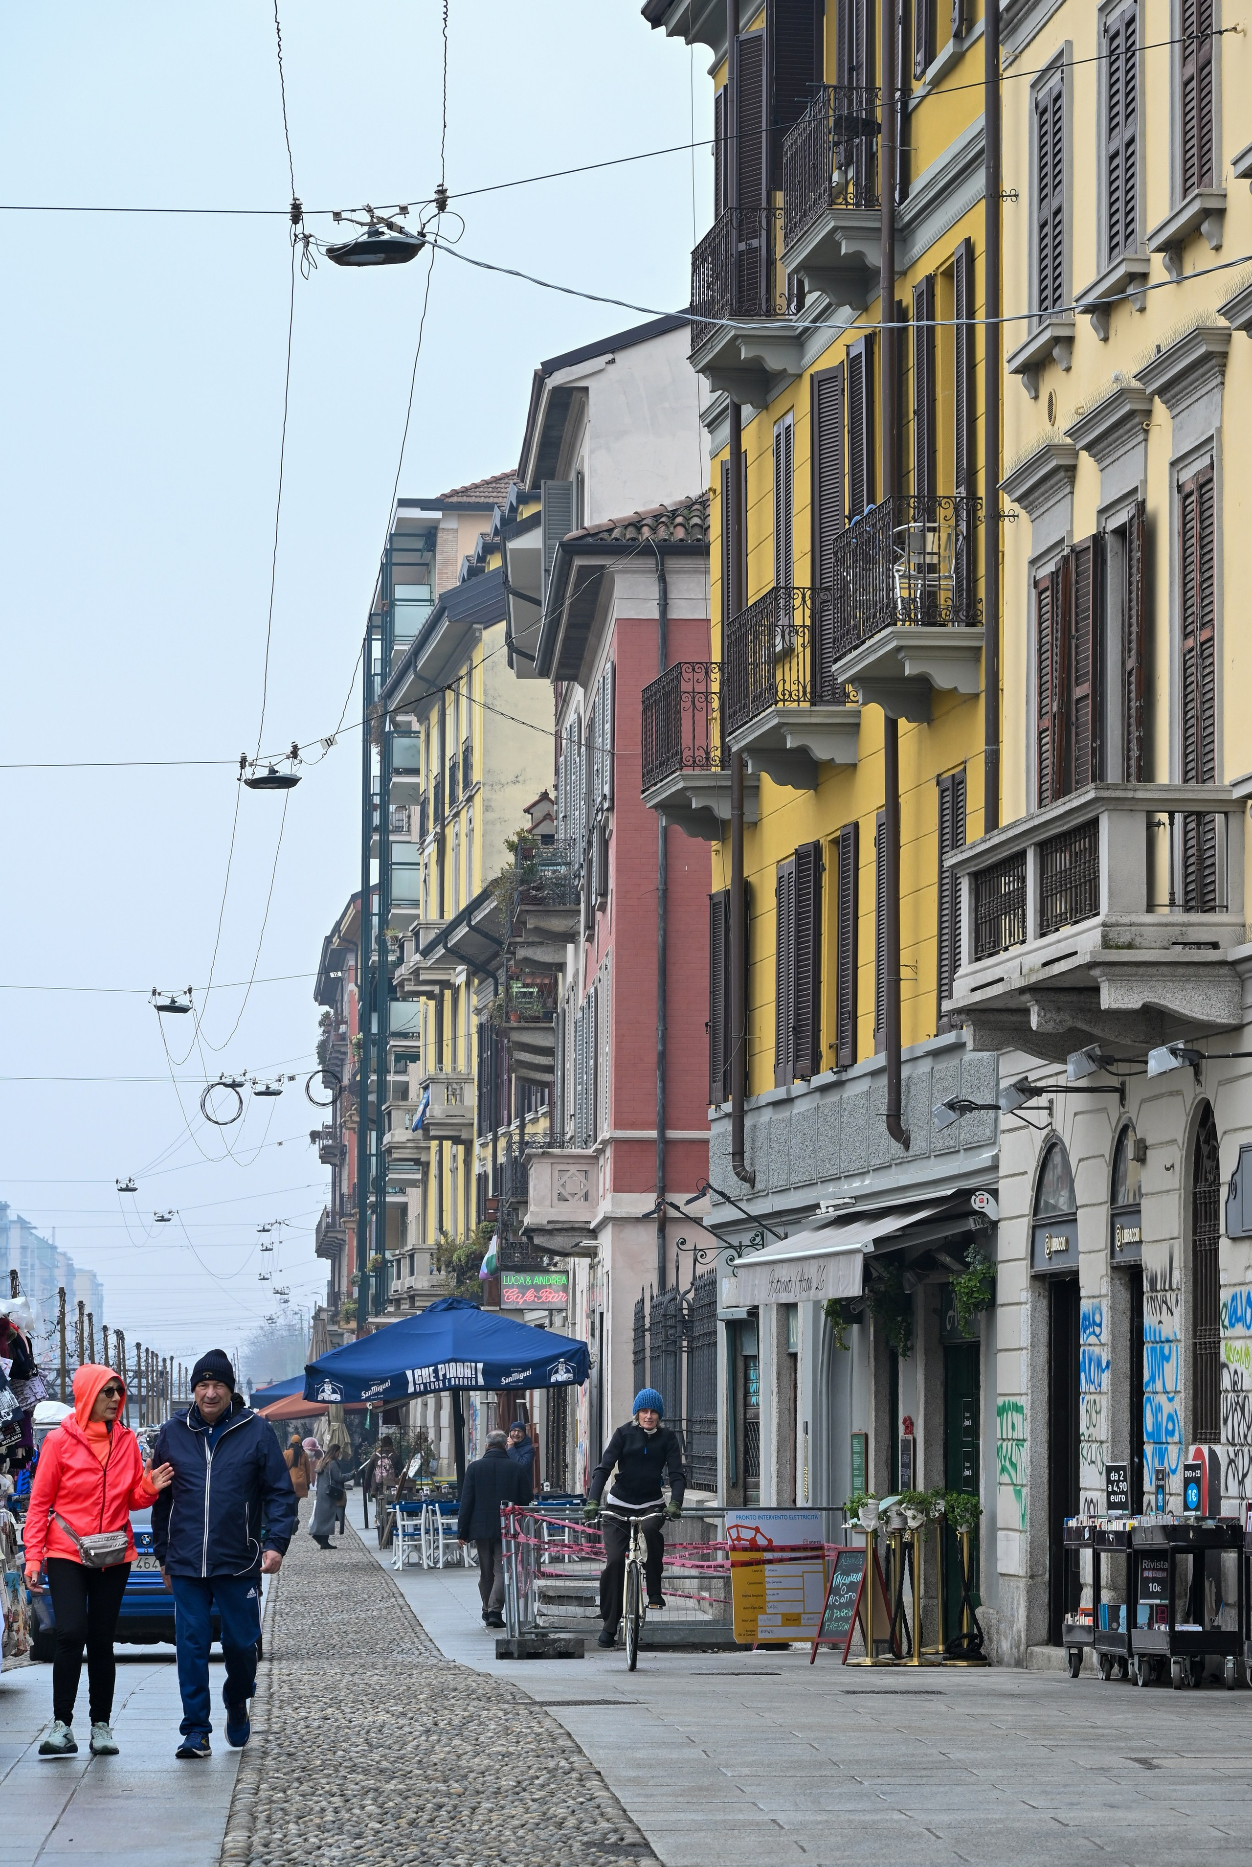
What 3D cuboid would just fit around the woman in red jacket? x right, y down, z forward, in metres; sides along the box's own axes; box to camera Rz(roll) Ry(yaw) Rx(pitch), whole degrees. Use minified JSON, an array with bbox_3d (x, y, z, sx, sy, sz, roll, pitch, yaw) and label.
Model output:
[{"bbox_3d":[-2.259,2.682,26.800,0.570,1.670,0.450,1,-5,-14],"label":"woman in red jacket"}]

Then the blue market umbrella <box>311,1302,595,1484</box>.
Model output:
[{"bbox_3d":[-2.237,6.336,79.500,3.500,3.420,3.500,0,-5,-1],"label":"blue market umbrella"}]

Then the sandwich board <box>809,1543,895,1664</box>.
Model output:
[{"bbox_3d":[1.562,4.581,42.732,0.450,0.810,0.500,2,-5,-28],"label":"sandwich board"}]

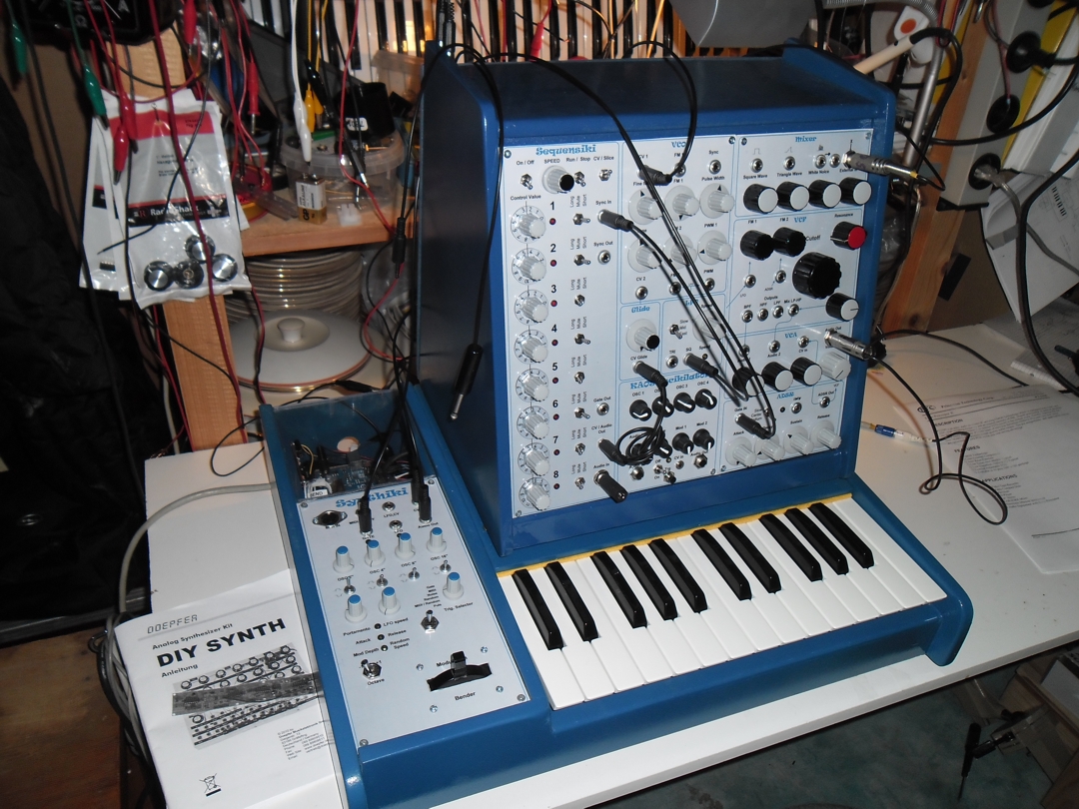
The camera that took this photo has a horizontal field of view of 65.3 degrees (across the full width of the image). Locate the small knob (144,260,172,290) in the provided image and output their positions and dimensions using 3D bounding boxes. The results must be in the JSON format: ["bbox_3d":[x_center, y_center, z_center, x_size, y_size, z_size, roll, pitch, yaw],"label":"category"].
[{"bbox_3d":[-0.317,-0.107,0.700,0.023,0.023,0.015,-13,22,-25],"label":"small knob"}]

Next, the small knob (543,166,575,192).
[{"bbox_3d":[0.015,-0.155,0.585,0.020,0.020,0.021,-9,21,-21],"label":"small knob"}]

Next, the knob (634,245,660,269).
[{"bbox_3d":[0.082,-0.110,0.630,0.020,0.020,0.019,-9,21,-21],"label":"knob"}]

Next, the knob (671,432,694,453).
[{"bbox_3d":[0.124,0.034,0.715,0.018,0.018,0.012,-9,22,-20],"label":"knob"}]

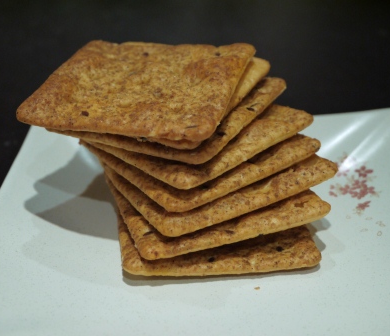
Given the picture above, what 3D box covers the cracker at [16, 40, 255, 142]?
[{"bbox_3d":[-0.017,-0.027,0.213,0.059,0.005,0.059,6,35,16],"label":"cracker"}]

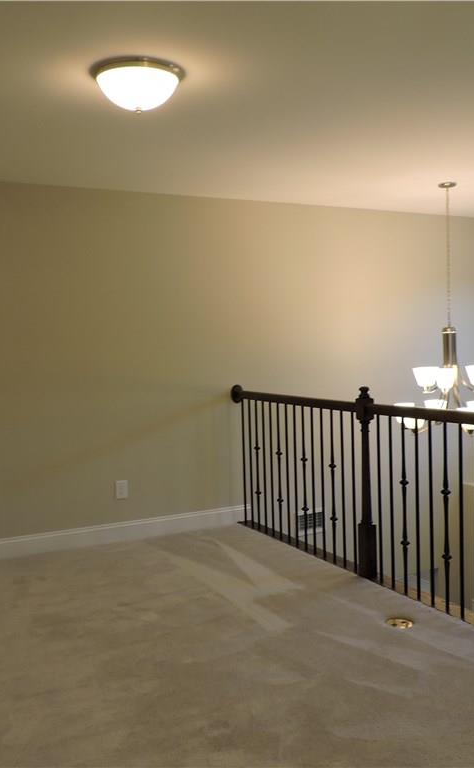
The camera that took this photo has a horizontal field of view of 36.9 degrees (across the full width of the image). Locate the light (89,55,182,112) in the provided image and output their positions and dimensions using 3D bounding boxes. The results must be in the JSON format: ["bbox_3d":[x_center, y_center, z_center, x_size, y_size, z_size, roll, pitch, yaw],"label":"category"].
[{"bbox_3d":[-0.390,-1.152,2.822,0.378,0.149,0.378,-1,4,0],"label":"light"}]

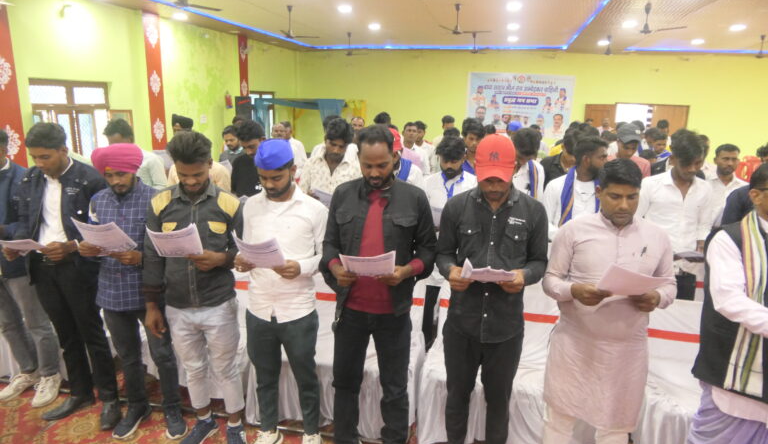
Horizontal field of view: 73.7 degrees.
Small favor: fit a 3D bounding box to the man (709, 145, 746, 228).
[{"bbox_3d":[2.320,0.276,3.543,0.500,1.610,0.330,4,14,11],"label":"man"}]

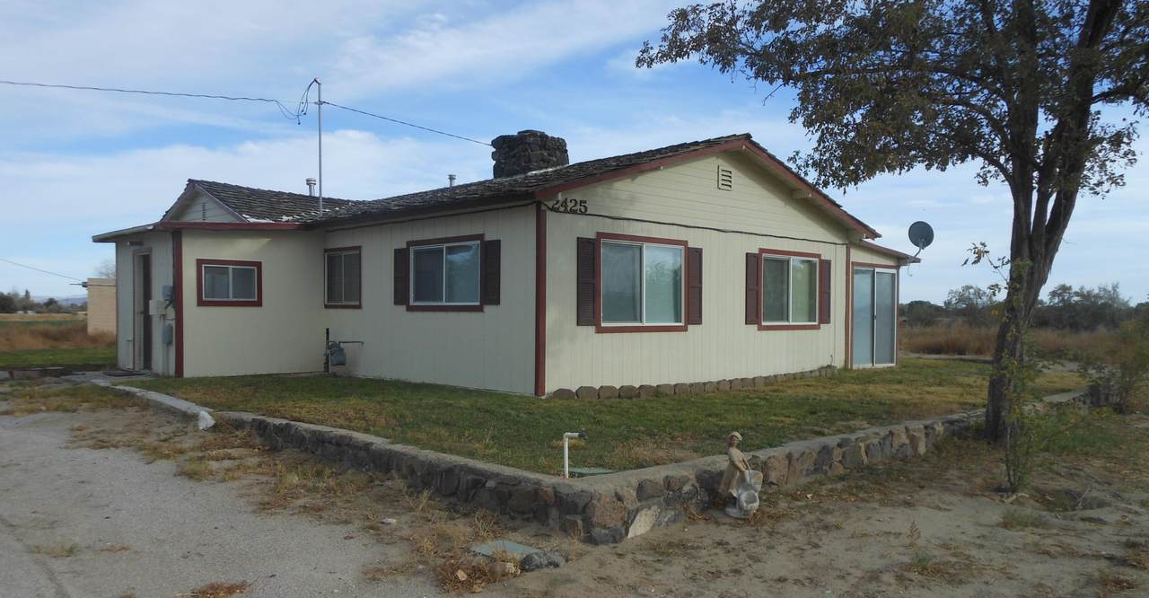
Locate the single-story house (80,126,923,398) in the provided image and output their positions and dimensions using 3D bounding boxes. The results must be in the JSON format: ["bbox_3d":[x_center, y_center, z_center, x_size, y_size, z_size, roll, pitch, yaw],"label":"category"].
[{"bbox_3d":[-1.308,-1.031,16.980,13.600,4.780,11.250,1,-1,-44],"label":"single-story house"}]

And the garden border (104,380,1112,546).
[{"bbox_3d":[0.550,1.537,13.364,11.700,0.370,11.000,1,-1,-44],"label":"garden border"}]

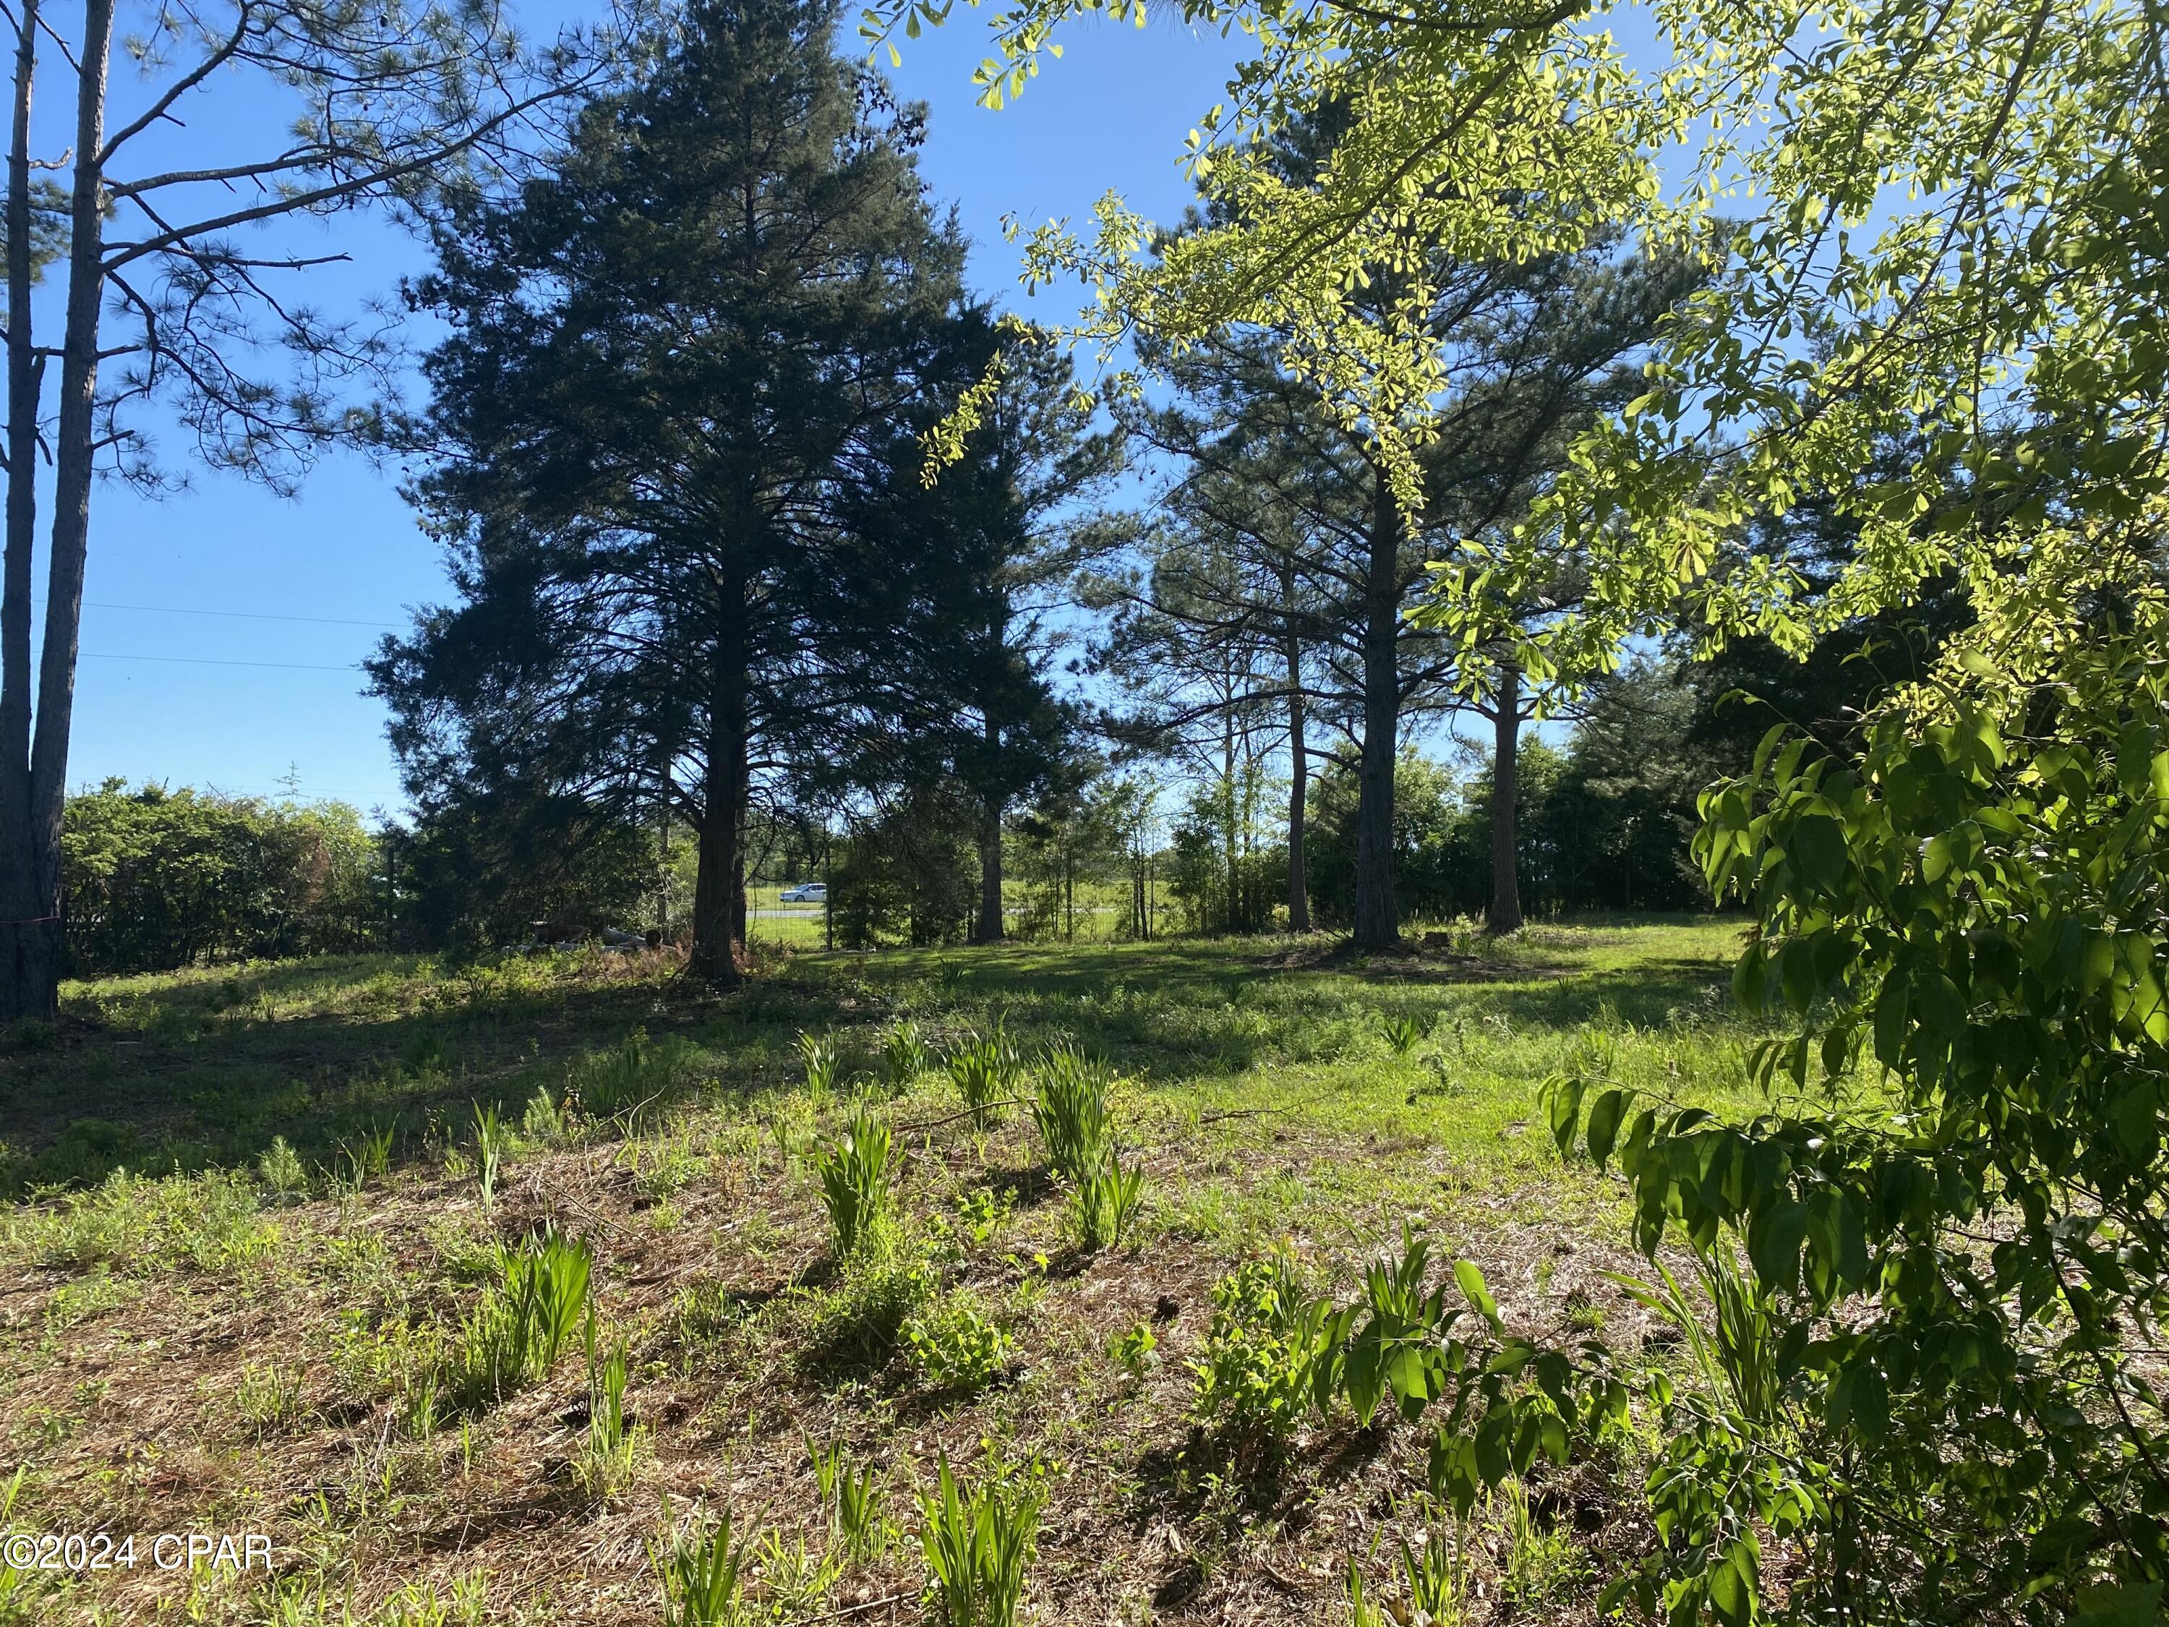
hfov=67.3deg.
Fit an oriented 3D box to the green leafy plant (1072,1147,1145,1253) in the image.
[{"bbox_3d":[0.082,1.432,6.050,0.262,0.359,0.223,0,-2,0],"label":"green leafy plant"}]

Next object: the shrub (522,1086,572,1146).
[{"bbox_3d":[-2.609,1.467,7.900,0.239,0.272,0.227,0,-2,0],"label":"shrub"}]

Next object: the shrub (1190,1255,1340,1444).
[{"bbox_3d":[0.461,1.381,4.200,0.373,0.450,0.317,0,-2,0],"label":"shrub"}]

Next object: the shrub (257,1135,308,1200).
[{"bbox_3d":[-3.374,1.486,6.850,0.207,0.248,0.197,0,-2,0],"label":"shrub"}]

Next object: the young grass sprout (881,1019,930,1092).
[{"bbox_3d":[-1.219,1.636,11.118,0.324,0.476,0.307,0,-2,0],"label":"young grass sprout"}]

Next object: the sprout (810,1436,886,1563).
[{"bbox_3d":[-0.526,1.529,3.630,0.173,0.249,0.147,0,-2,0],"label":"sprout"}]

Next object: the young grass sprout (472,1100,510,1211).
[{"bbox_3d":[-2.634,1.518,7.223,0.173,0.449,0.155,0,-2,0],"label":"young grass sprout"}]

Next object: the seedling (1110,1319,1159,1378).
[{"bbox_3d":[0.149,1.617,4.927,0.149,0.136,0.134,0,-2,0],"label":"seedling"}]

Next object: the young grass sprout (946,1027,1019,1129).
[{"bbox_3d":[-0.592,1.542,9.502,0.425,0.584,0.382,0,-2,0],"label":"young grass sprout"}]

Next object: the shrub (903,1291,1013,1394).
[{"bbox_3d":[-0.383,1.594,4.912,0.332,0.227,0.299,0,-2,0],"label":"shrub"}]

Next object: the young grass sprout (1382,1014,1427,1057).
[{"bbox_3d":[2.512,1.733,12.818,0.346,0.333,0.329,0,-2,0],"label":"young grass sprout"}]

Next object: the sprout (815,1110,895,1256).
[{"bbox_3d":[-0.849,1.354,6.000,0.285,0.517,0.256,0,-2,0],"label":"sprout"}]

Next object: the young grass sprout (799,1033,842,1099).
[{"bbox_3d":[-1.721,1.634,10.612,0.276,0.422,0.262,0,-2,0],"label":"young grass sprout"}]

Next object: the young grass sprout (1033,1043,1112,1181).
[{"bbox_3d":[-0.054,1.355,7.400,0.351,0.582,0.333,0,-2,0],"label":"young grass sprout"}]

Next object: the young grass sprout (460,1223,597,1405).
[{"bbox_3d":[-1.547,1.385,4.500,0.363,0.434,0.309,0,-2,0],"label":"young grass sprout"}]

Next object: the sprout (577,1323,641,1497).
[{"bbox_3d":[-1.123,1.410,3.850,0.148,0.381,0.133,0,-2,0],"label":"sprout"}]

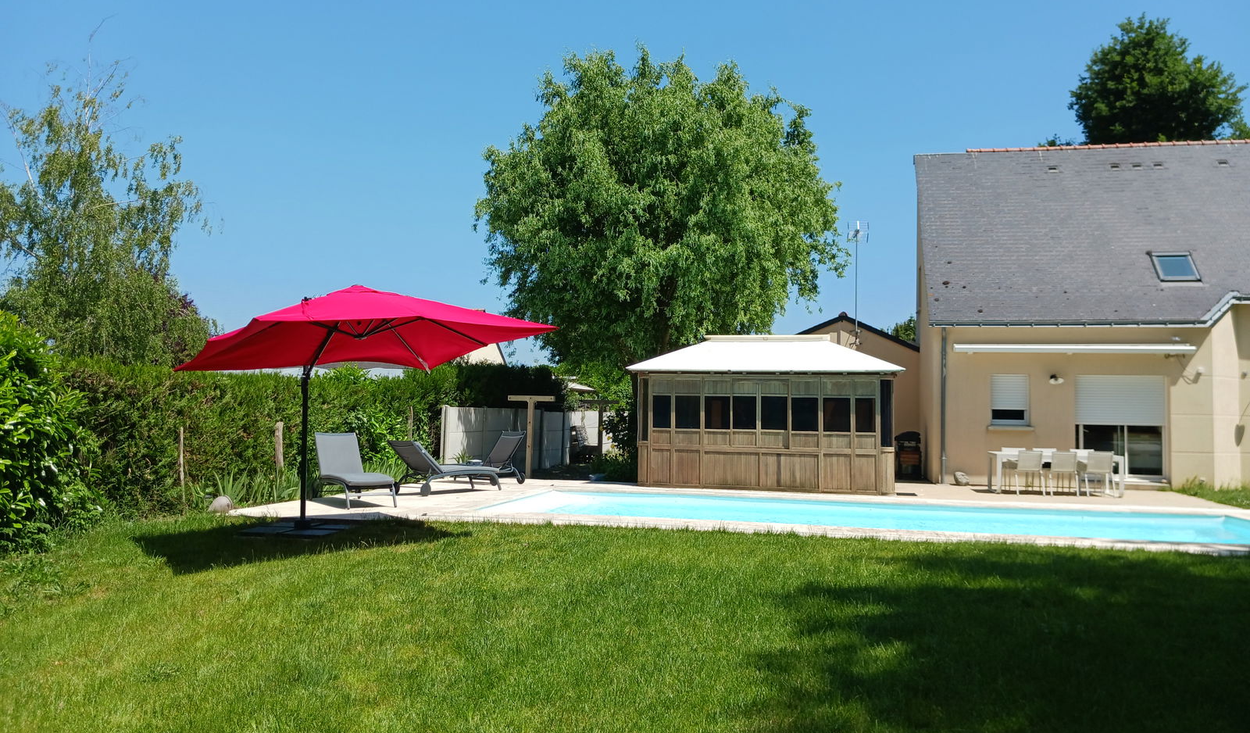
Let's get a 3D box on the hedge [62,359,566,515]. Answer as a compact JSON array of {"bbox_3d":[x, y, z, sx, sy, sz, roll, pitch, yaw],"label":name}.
[{"bbox_3d":[-5.008,1.142,19.142,1.200,2.200,13.536,0,-2,25],"label":"hedge"}]

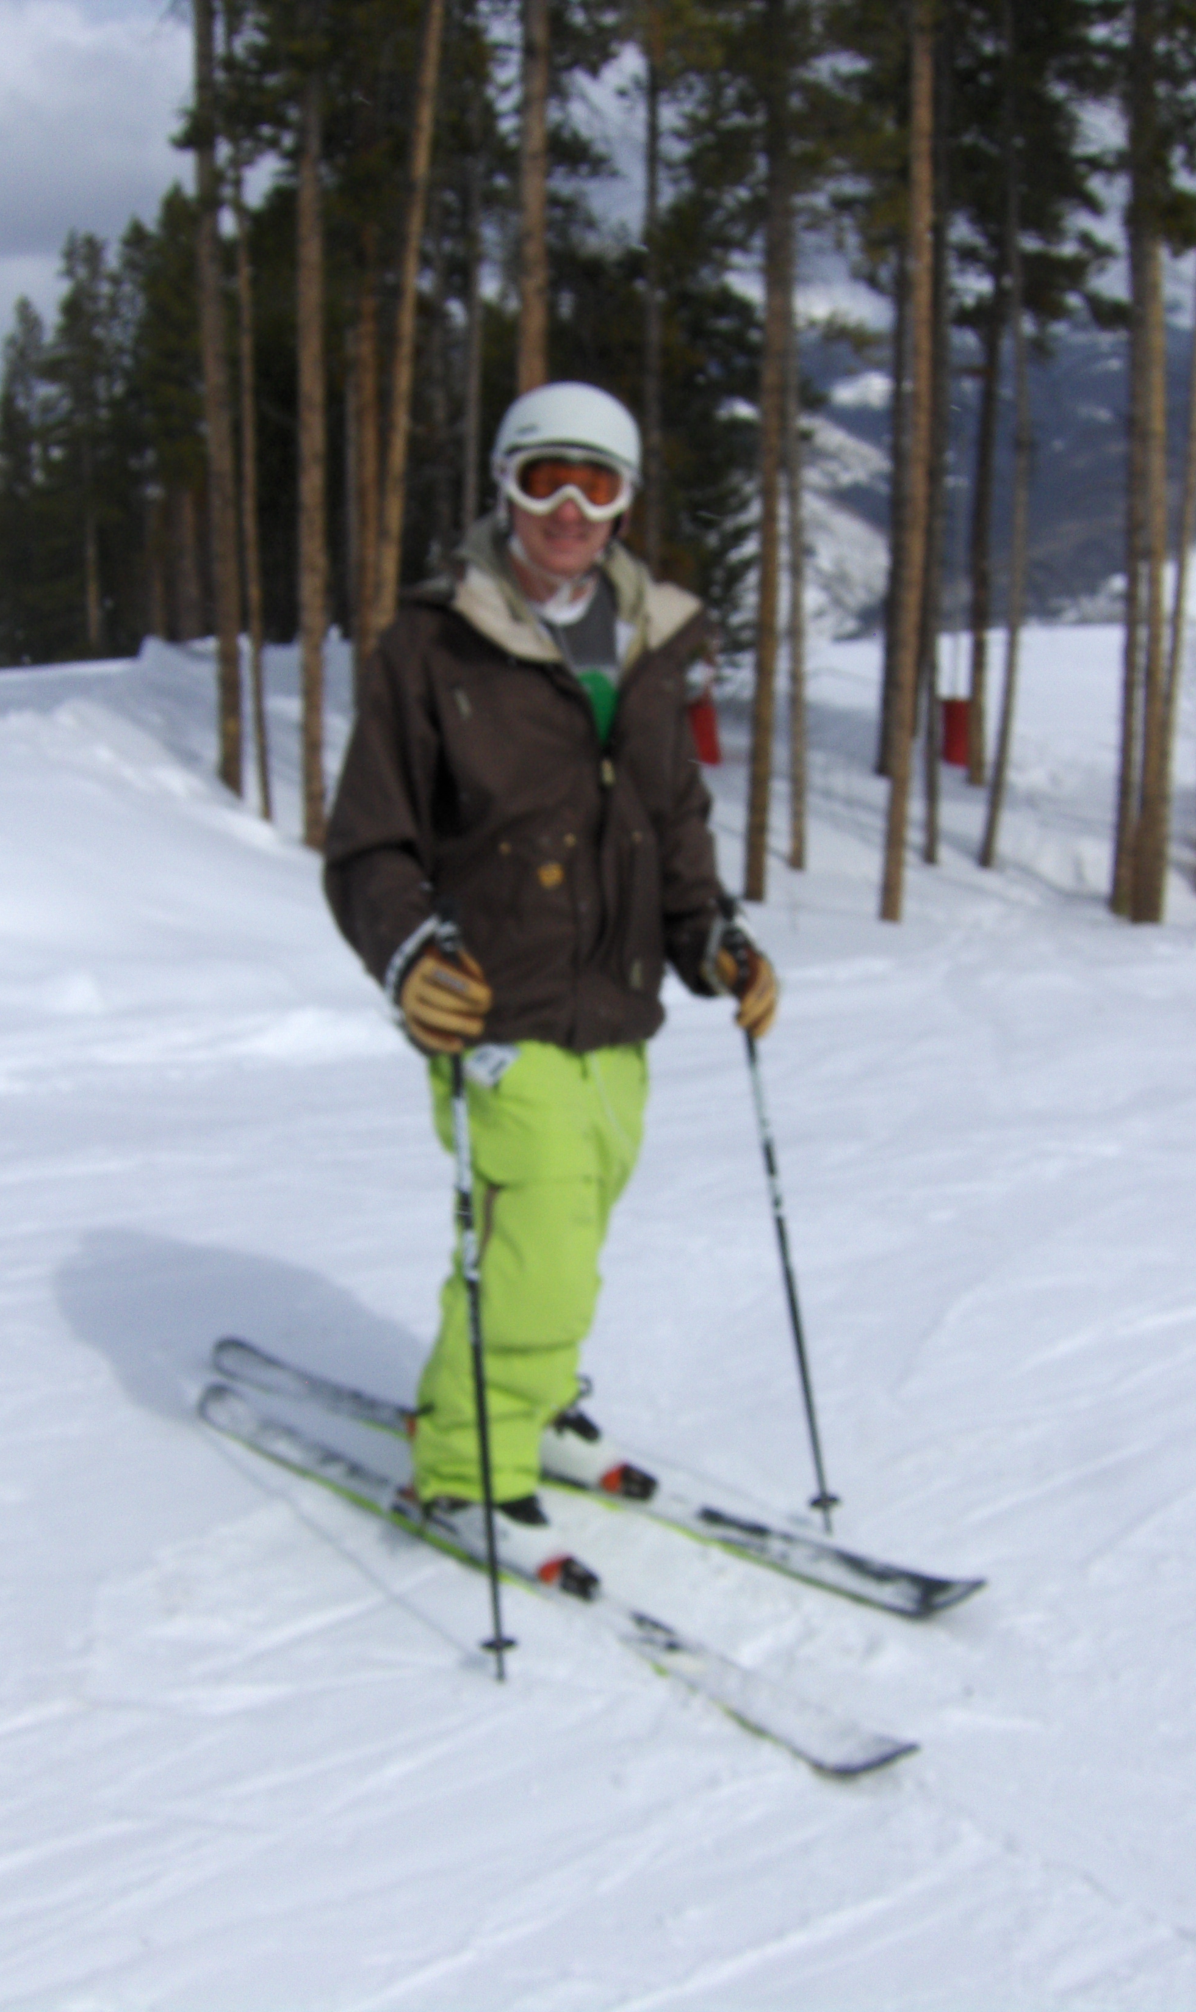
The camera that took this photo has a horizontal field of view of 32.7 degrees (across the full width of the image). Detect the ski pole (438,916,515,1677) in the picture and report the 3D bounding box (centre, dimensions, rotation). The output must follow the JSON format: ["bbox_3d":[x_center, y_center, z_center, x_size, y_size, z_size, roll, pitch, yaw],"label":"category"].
[{"bbox_3d":[-0.179,0.443,2.976,0.060,1.159,0.068,-10,11,-34],"label":"ski pole"}]

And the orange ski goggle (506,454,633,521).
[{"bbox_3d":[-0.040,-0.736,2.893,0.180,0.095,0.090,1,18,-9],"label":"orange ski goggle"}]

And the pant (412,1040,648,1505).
[{"bbox_3d":[-0.115,0.337,3.330,0.430,0.940,0.340,-13,19,-40],"label":"pant"}]

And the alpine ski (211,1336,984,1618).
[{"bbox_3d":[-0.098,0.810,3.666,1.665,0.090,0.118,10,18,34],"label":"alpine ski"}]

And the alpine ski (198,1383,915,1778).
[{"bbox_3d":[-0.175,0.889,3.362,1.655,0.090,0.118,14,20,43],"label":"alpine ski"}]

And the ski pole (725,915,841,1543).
[{"bbox_3d":[0.300,0.382,3.254,0.060,1.167,0.068,-28,30,-33],"label":"ski pole"}]

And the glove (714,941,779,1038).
[{"bbox_3d":[0.221,-0.025,3.050,0.095,0.145,0.125,-12,19,-38],"label":"glove"}]

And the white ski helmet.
[{"bbox_3d":[-0.046,-0.831,2.987,0.218,0.180,0.265,1,16,-9],"label":"white ski helmet"}]

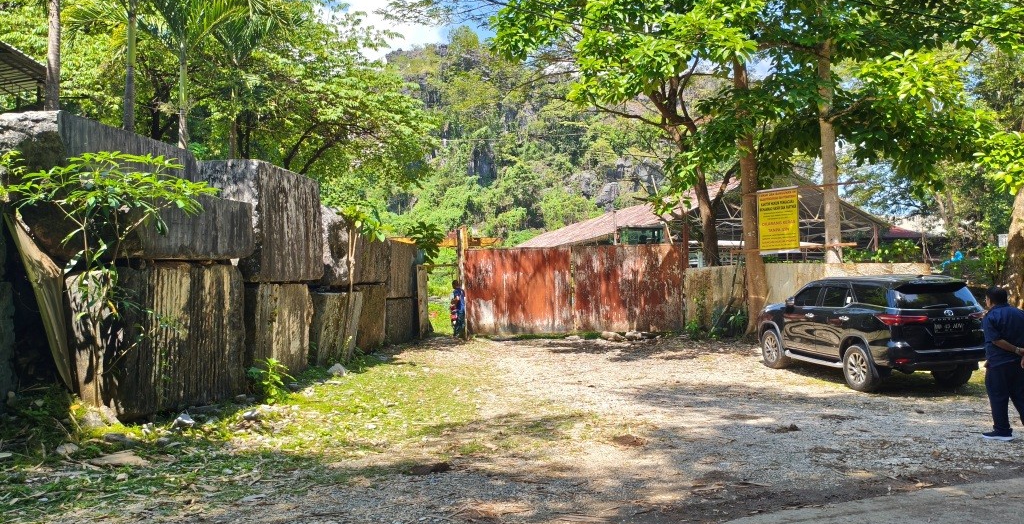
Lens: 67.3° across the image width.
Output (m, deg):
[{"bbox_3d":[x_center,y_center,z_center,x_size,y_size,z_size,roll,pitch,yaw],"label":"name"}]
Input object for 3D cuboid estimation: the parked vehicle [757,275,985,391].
[{"bbox_3d":[6.120,1.140,13.530,1.860,1.820,4.800,0,-2,-9],"label":"parked vehicle"}]

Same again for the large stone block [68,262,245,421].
[{"bbox_3d":[-5.049,1.015,10.929,1.000,1.950,2.650,0,-2,13],"label":"large stone block"}]

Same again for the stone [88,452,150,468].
[{"bbox_3d":[-3.700,1.842,7.204,0.540,0.100,0.340,1,-2,-28],"label":"stone"}]

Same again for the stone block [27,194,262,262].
[{"bbox_3d":[-5.373,-0.520,11.501,1.500,0.950,3.400,0,-2,7],"label":"stone block"}]

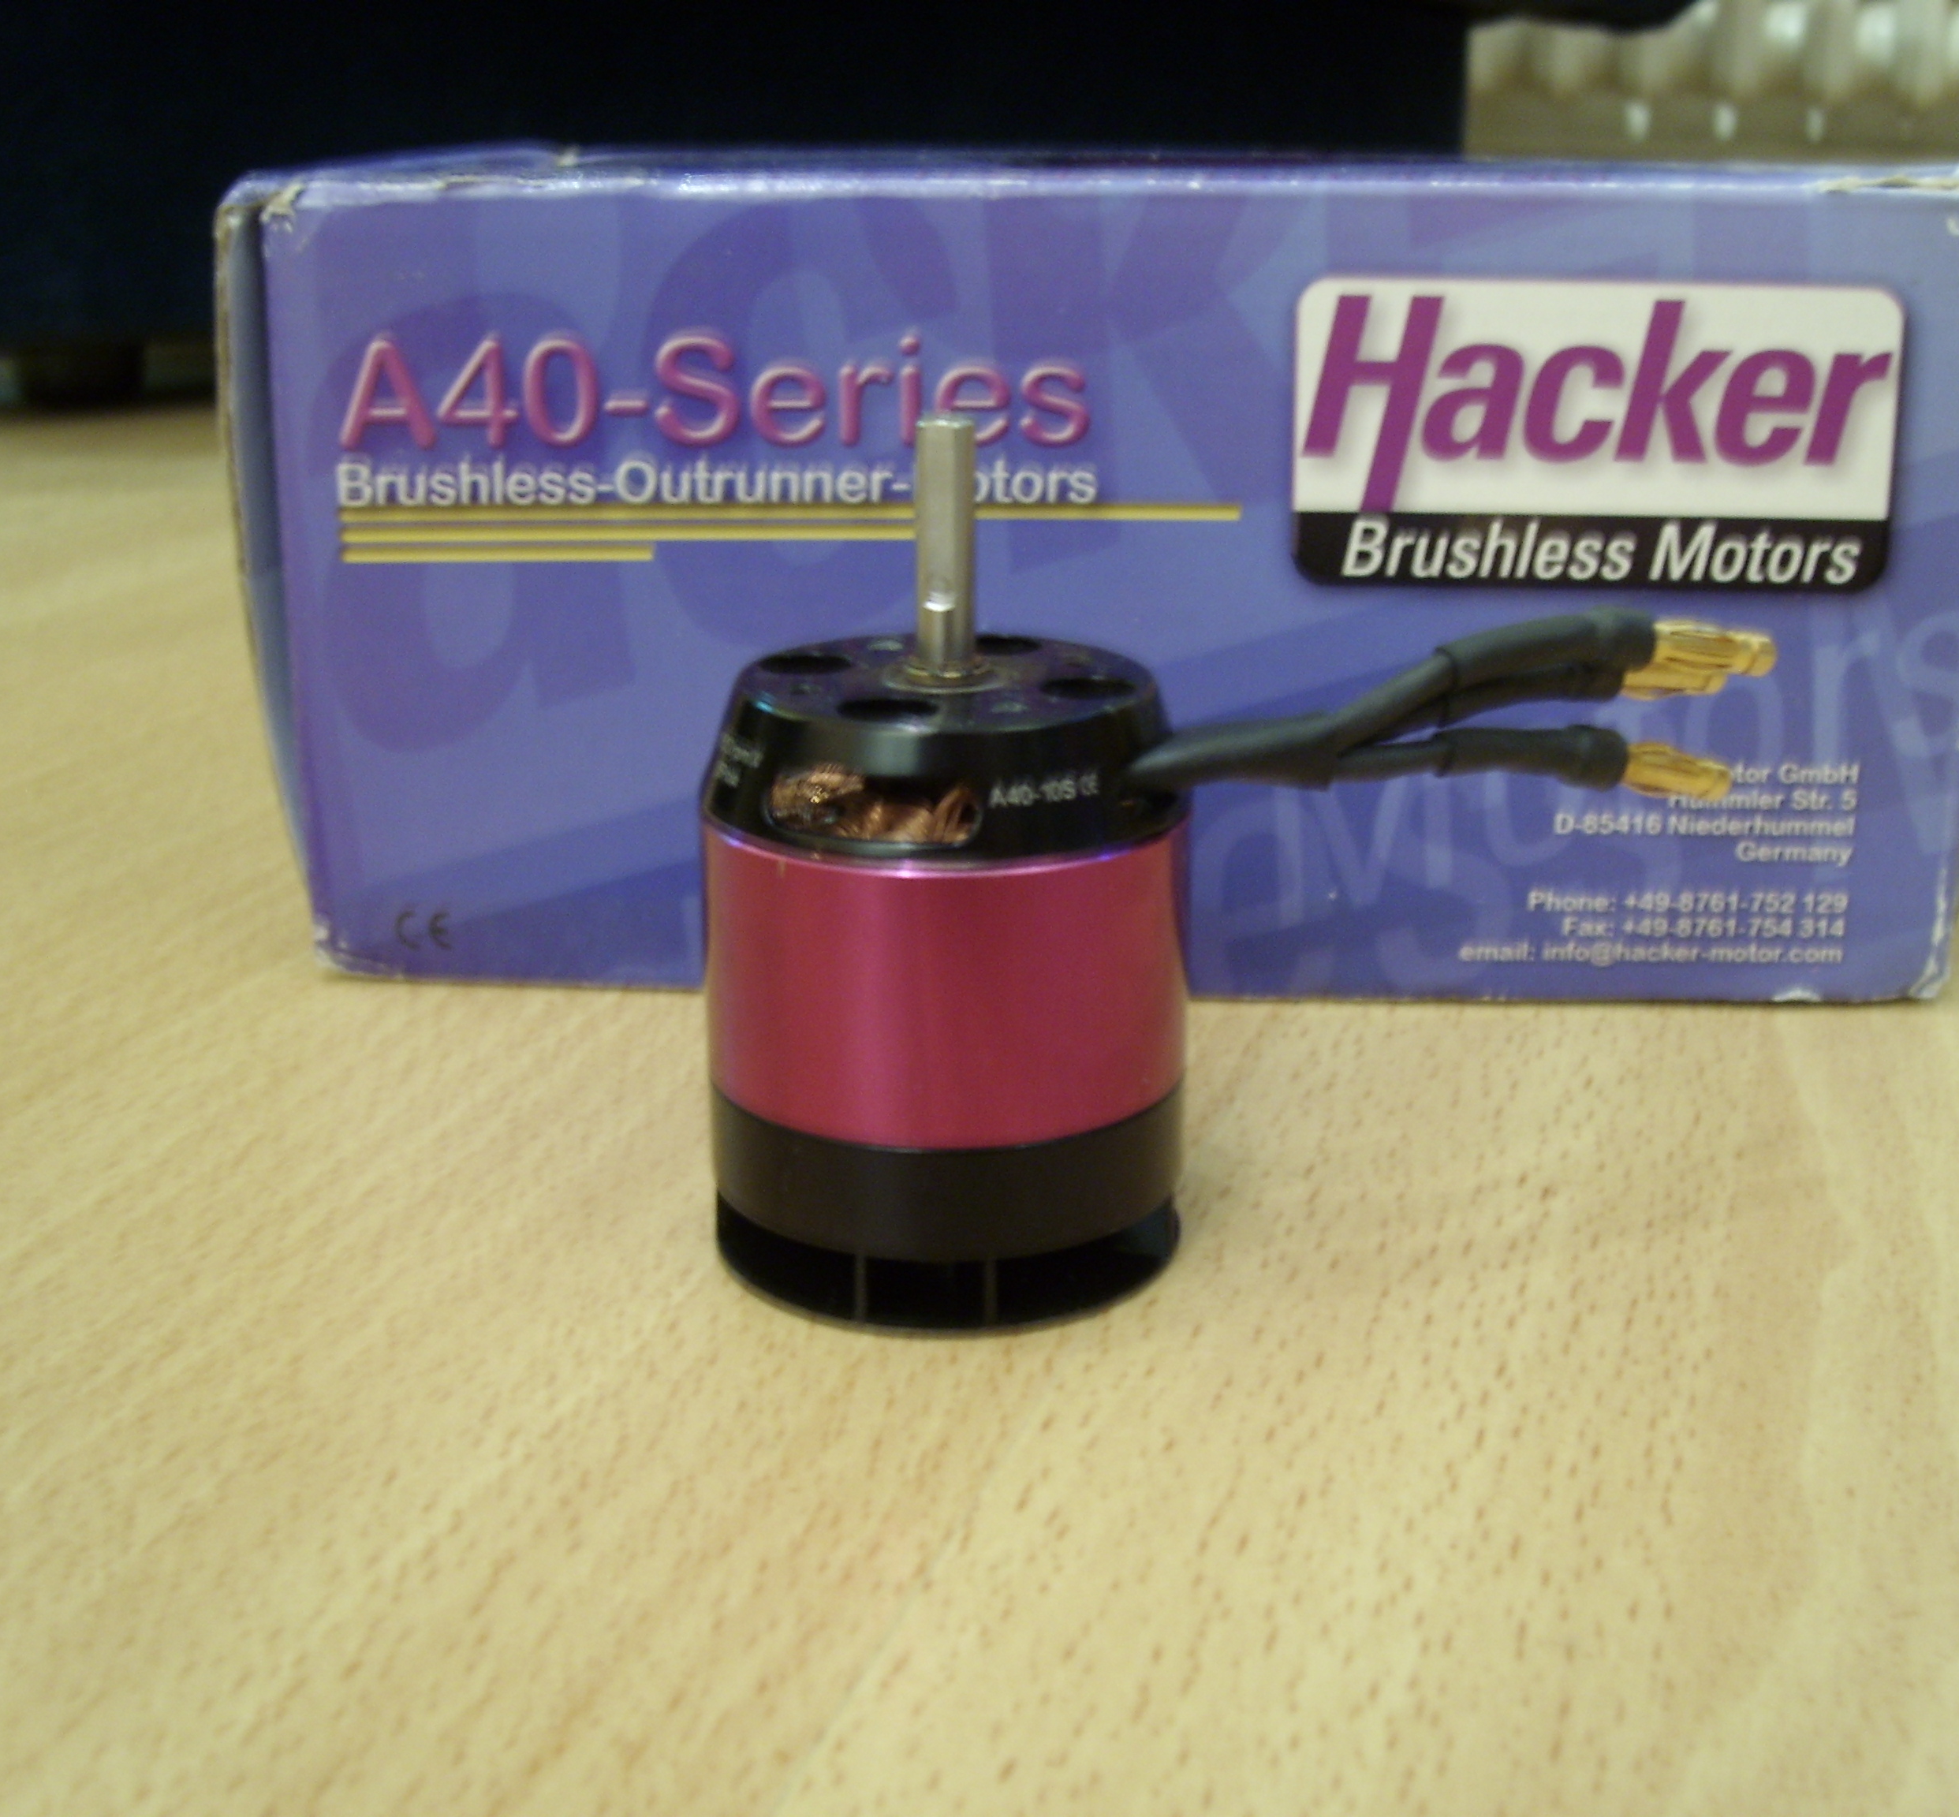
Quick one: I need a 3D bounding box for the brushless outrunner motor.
[{"bbox_3d":[0.021,-0.005,0.211,0.091,0.073,0.043,0,19,0],"label":"brushless outrunner motor"}]

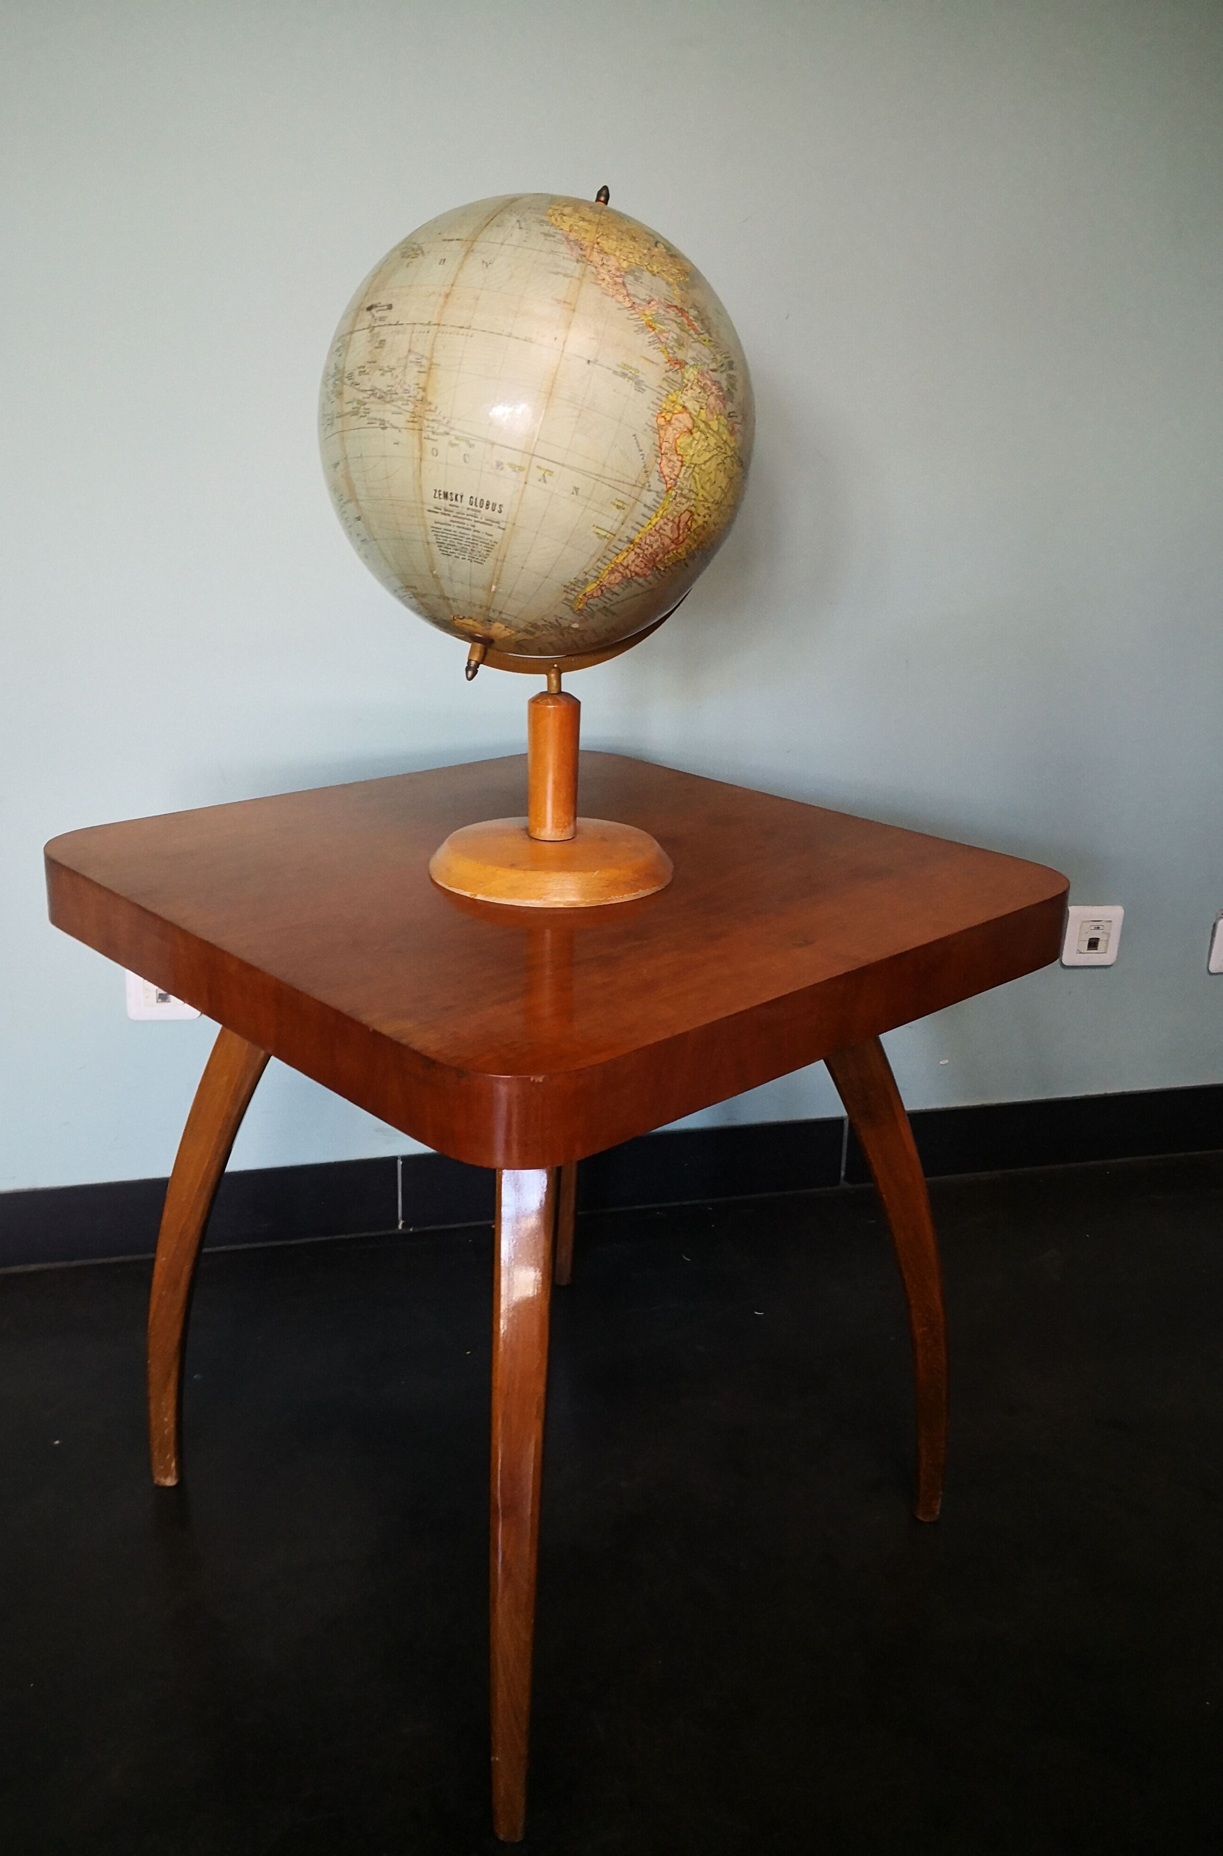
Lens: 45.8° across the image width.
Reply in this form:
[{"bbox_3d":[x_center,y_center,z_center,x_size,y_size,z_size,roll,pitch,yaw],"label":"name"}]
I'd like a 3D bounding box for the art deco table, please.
[{"bbox_3d":[-0.056,0.249,1.312,0.640,0.649,0.640,-16,26,-41],"label":"art deco table"}]

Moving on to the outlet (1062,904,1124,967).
[{"bbox_3d":[0.658,0.010,1.988,0.082,0.084,0.012,-3,20,-14],"label":"outlet"}]

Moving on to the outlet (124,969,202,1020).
[{"bbox_3d":[-0.525,0.068,1.695,0.082,0.084,0.012,-3,20,-14],"label":"outlet"}]

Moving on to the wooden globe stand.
[{"bbox_3d":[-0.046,-0.122,1.141,0.194,0.165,0.194,1,19,-2],"label":"wooden globe stand"}]

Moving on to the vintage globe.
[{"bbox_3d":[-0.053,-0.359,1.059,0.318,0.328,0.318,1,19,-2],"label":"vintage globe"}]

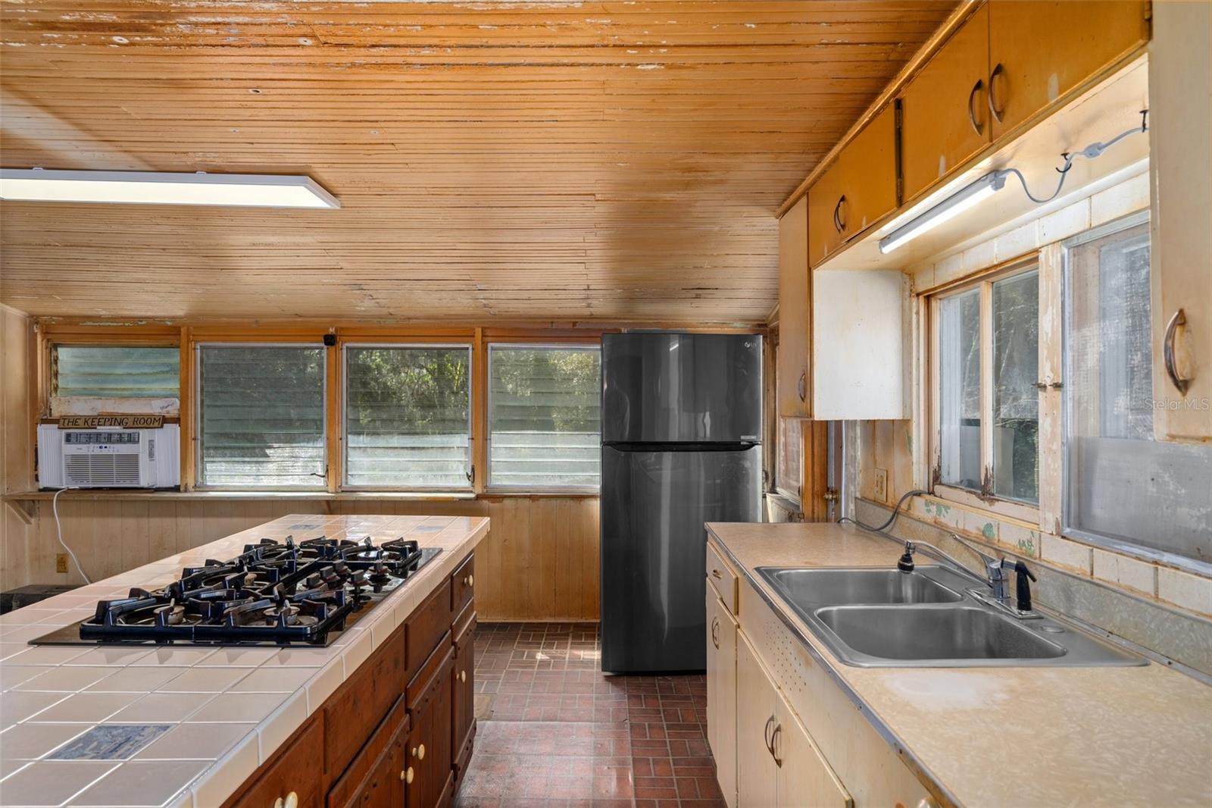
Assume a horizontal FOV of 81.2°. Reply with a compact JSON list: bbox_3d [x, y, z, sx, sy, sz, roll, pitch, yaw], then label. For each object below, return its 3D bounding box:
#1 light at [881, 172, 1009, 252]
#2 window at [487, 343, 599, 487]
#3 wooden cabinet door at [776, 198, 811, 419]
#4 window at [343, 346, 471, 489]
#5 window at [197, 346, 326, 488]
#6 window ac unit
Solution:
[{"bbox_3d":[0.790,-0.446,1.700,0.034,0.037,0.595,0,0,0],"label":"light"},{"bbox_3d":[-0.335,0.081,4.520,0.825,0.920,0.070,0,0,0],"label":"window"},{"bbox_3d":[0.698,-0.335,2.600,0.025,0.770,0.420,0,0,0],"label":"wooden cabinet door"},{"bbox_3d":[-1.265,0.081,4.520,0.825,0.920,0.070,0,0,0],"label":"window"},{"bbox_3d":[-2.190,0.081,4.520,0.825,0.920,0.070,0,0,0],"label":"window"},{"bbox_3d":[-3.150,0.332,4.500,0.880,0.390,0.380,0,0,0],"label":"window ac unit"}]

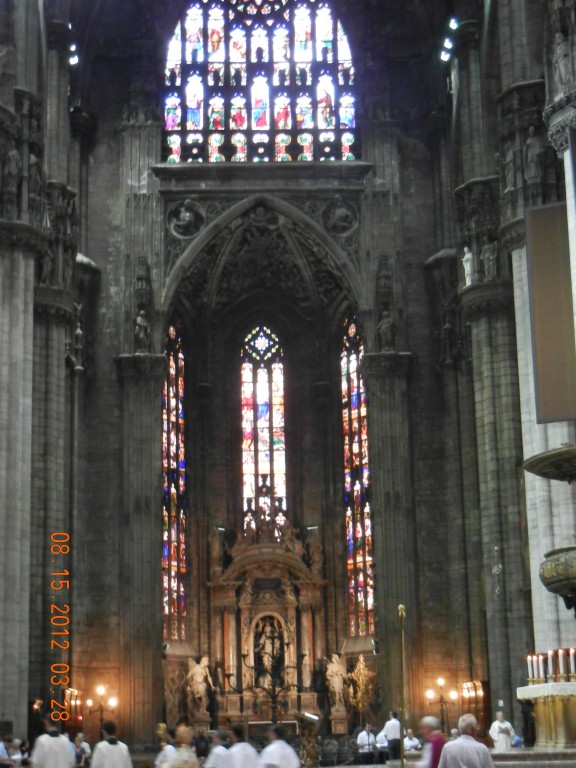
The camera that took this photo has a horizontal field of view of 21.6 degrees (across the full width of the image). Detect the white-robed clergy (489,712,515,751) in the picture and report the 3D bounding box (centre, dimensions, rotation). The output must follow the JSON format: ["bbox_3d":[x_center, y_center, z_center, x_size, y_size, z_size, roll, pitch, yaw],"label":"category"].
[{"bbox_3d":[5.582,9.348,39.129,0.680,1.720,0.450,-2,-12,3],"label":"white-robed clergy"}]

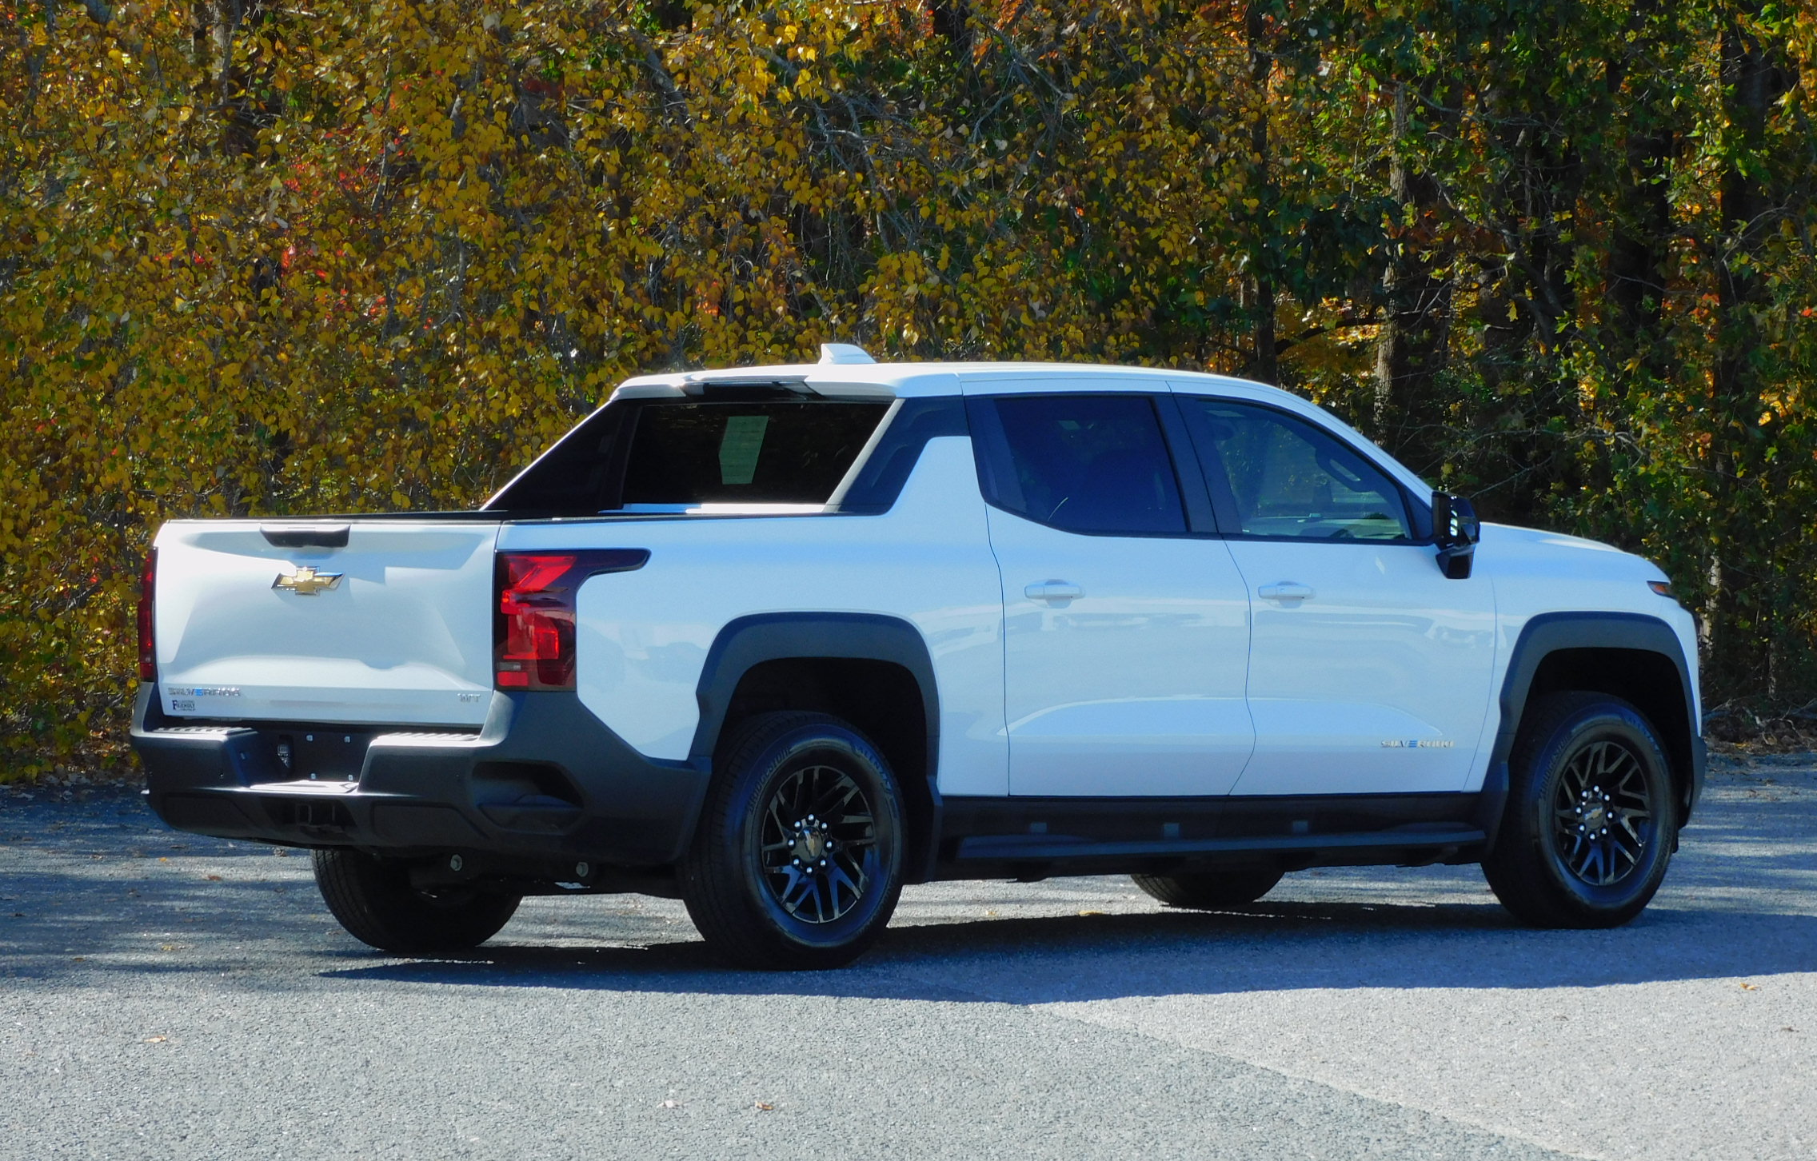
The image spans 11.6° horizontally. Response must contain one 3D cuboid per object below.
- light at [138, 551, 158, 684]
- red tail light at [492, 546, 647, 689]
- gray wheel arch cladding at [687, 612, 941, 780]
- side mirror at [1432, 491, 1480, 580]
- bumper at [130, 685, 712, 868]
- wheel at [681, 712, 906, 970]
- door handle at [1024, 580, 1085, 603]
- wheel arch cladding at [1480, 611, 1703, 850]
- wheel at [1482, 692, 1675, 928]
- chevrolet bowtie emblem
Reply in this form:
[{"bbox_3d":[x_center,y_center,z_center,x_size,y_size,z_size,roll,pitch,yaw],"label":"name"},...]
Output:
[{"bbox_3d":[-2.304,0.110,28.652,0.465,0.431,0.195,-1,1,-44],"label":"light"},{"bbox_3d":[-1.035,0.119,27.341,0.465,0.431,0.195,-1,1,-44],"label":"red tail light"},{"bbox_3d":[-0.315,0.373,27.917,1.095,0.550,0.110,-1,1,-44],"label":"gray wheel arch cladding"},{"bbox_3d":[1.825,-0.150,29.818,0.165,0.295,0.200,-1,1,-44],"label":"side mirror"},{"bbox_3d":[-1.610,0.601,28.057,0.795,0.560,2.080,-1,1,-44],"label":"bumper"},{"bbox_3d":[-0.358,0.815,28.042,0.820,0.815,0.265,-1,1,-44],"label":"wheel"},{"bbox_3d":[0.468,0.034,28.652,0.260,0.068,0.060,-1,1,-44],"label":"door handle"},{"bbox_3d":[2.314,0.513,30.476,1.170,0.813,0.130,-1,1,-44],"label":"wheel arch cladding"},{"bbox_3d":[2.301,0.781,30.615,0.820,0.815,0.265,-1,1,-44],"label":"wheel"},{"bbox_3d":[-1.868,0.001,27.803,0.032,0.091,0.330,-1,1,-44],"label":"chevrolet bowtie emblem"}]

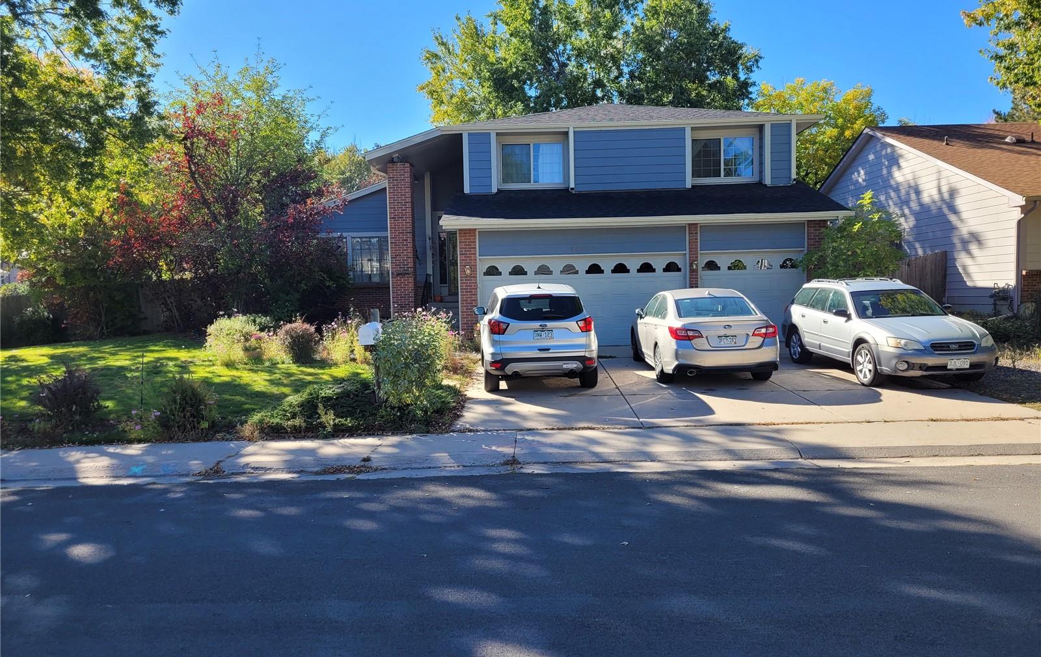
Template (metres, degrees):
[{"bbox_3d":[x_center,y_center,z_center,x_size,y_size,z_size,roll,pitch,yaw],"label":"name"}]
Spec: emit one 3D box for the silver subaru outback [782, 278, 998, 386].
[{"bbox_3d":[6.190,-0.020,13.700,1.800,1.600,4.800,-1,5,-3],"label":"silver subaru outback"}]

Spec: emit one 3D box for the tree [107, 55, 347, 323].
[{"bbox_3d":[-7.952,-3.597,20.863,6.300,7.600,5.900,-1,3,0],"label":"tree"}]

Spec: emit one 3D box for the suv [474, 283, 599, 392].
[{"bbox_3d":[0.225,0.030,13.880,1.880,1.690,4.500,-1,4,-3],"label":"suv"}]

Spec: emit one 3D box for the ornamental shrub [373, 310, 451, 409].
[{"bbox_3d":[-1.472,0.435,10.600,1.030,1.400,1.000,-1,4,0],"label":"ornamental shrub"}]

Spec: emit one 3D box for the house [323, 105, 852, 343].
[{"bbox_3d":[1.651,-3.193,23.811,14.400,6.900,12.600,-1,3,4],"label":"house"}]

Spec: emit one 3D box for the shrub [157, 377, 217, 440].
[{"bbox_3d":[-4.201,1.009,9.850,0.770,0.790,0.750,-1,3,0],"label":"shrub"}]

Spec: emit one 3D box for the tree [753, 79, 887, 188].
[{"bbox_3d":[11.564,-5.188,30.302,5.500,8.960,5.300,-1,4,0],"label":"tree"}]

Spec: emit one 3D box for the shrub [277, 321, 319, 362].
[{"bbox_3d":[-4.324,0.277,15.200,0.800,0.820,0.800,-1,3,0],"label":"shrub"}]

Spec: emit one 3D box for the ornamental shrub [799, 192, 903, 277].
[{"bbox_3d":[7.284,-1.351,17.183,2.300,3.300,2.200,-1,3,0],"label":"ornamental shrub"}]

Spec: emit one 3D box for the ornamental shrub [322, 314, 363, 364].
[{"bbox_3d":[-3.620,0.225,16.000,0.860,1.030,0.850,-1,4,0],"label":"ornamental shrub"}]

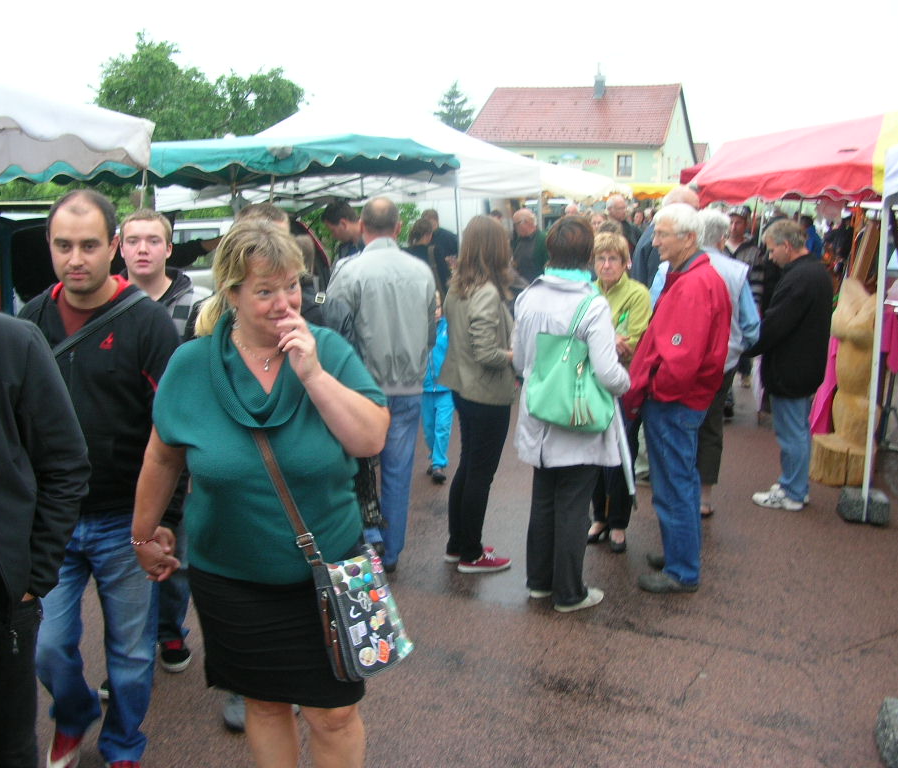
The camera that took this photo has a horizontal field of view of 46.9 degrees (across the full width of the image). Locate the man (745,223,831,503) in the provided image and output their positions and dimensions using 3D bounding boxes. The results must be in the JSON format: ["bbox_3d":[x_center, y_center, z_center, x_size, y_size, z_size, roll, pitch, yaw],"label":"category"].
[{"bbox_3d":[1.987,-0.121,6.066,0.400,1.680,0.470,4,9,18],"label":"man"}]

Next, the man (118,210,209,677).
[{"bbox_3d":[-1.051,0.230,3.654,0.520,1.700,0.400,-1,9,-6],"label":"man"}]

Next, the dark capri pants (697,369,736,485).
[{"bbox_3d":[1.390,0.179,5.798,0.400,0.800,0.290,0,9,-1],"label":"dark capri pants"}]

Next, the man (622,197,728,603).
[{"bbox_3d":[1.001,0.063,4.655,0.420,1.710,0.500,-1,9,-8],"label":"man"}]

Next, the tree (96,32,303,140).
[{"bbox_3d":[-6.177,-5.467,25.476,5.000,6.140,5.000,1,9,0],"label":"tree"}]

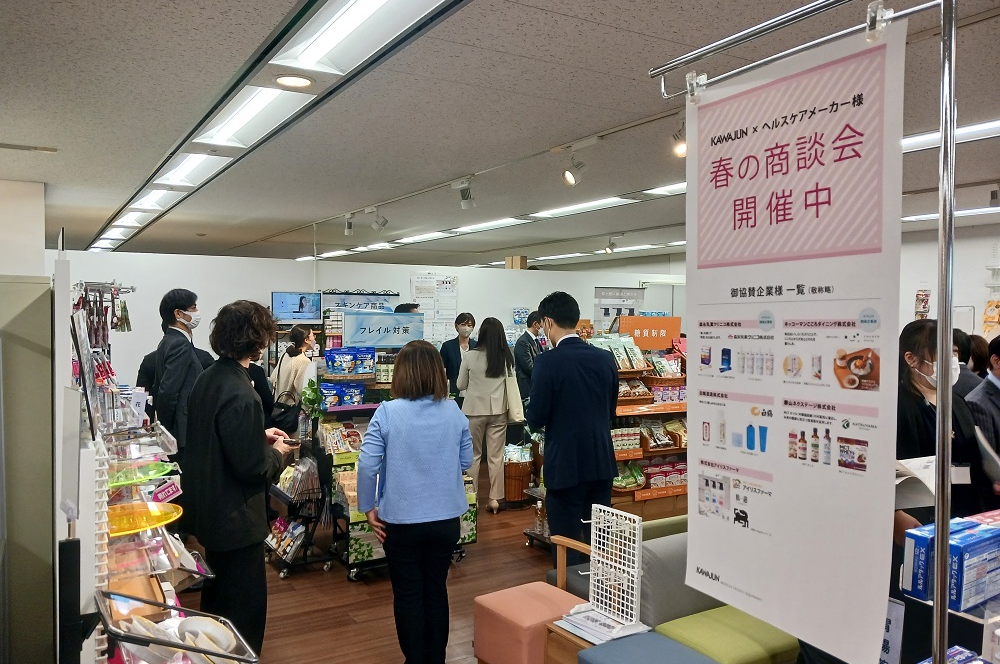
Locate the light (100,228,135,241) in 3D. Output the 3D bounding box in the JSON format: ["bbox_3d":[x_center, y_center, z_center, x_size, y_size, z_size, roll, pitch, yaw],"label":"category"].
[{"bbox_3d":[-4.529,-1.196,9.265,0.294,0.085,1.242,0,1,-31],"label":"light"}]

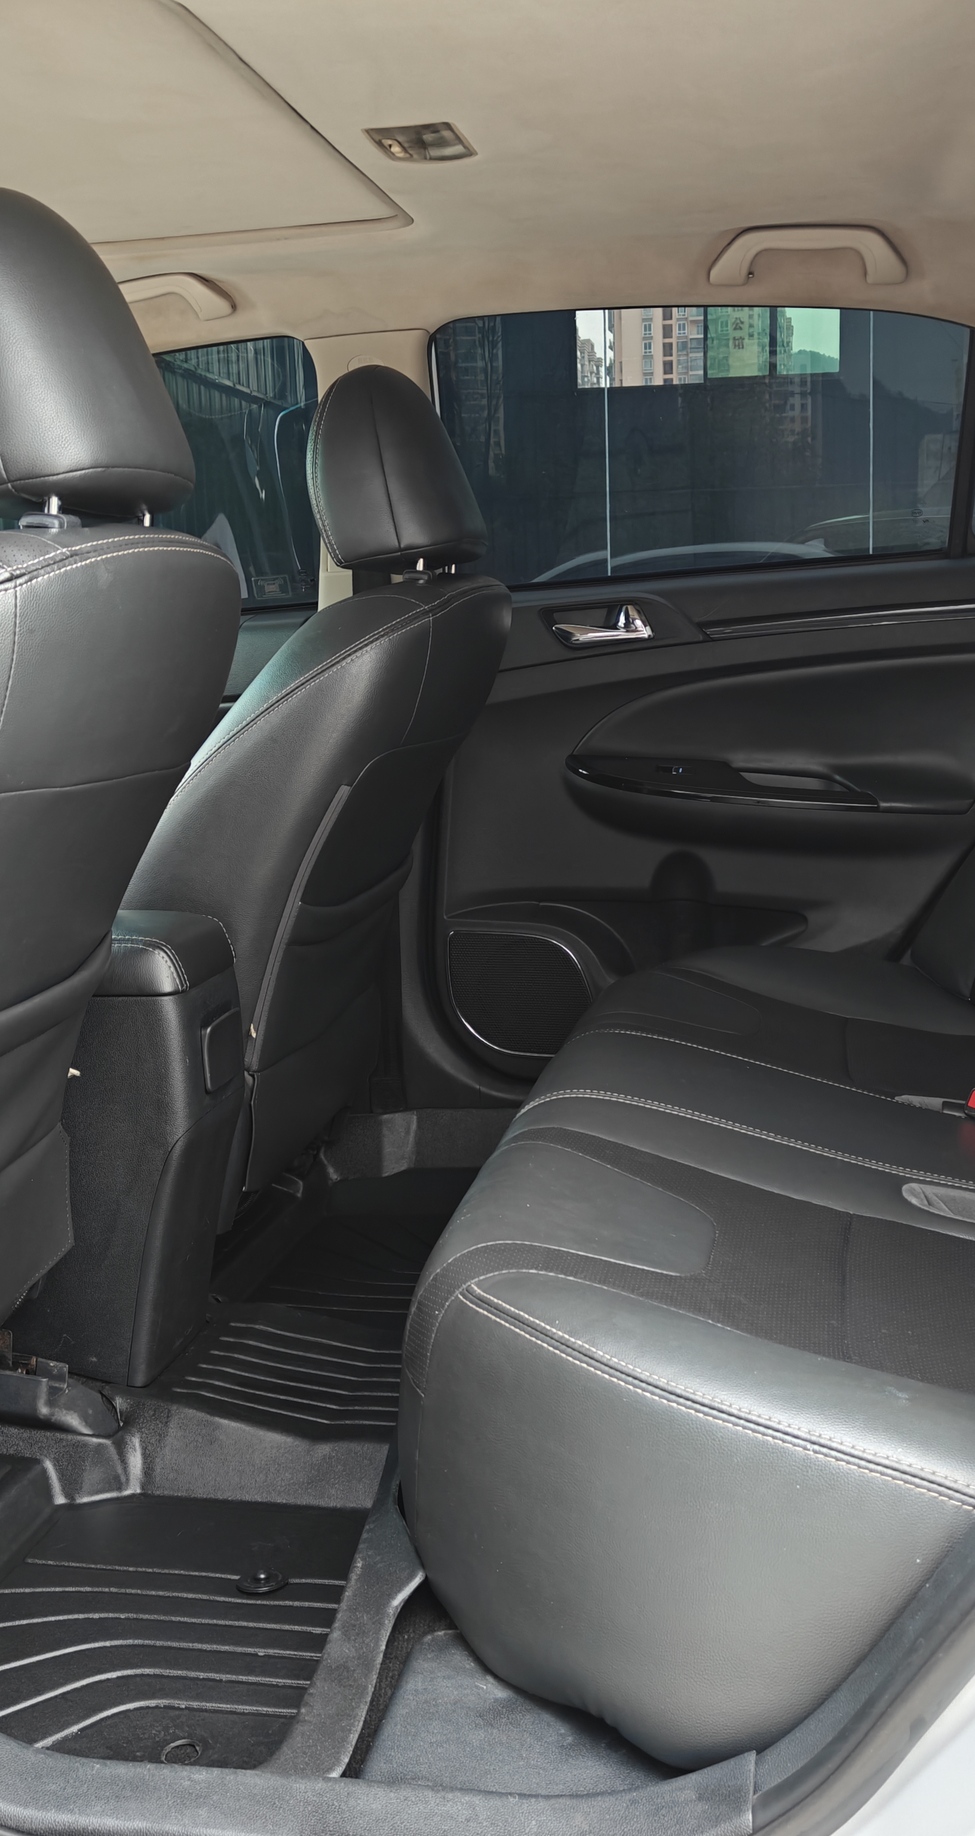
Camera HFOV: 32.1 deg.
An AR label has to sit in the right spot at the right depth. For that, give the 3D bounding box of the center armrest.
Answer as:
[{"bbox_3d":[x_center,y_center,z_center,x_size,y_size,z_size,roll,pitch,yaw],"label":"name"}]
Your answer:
[{"bbox_3d":[-0.407,0.028,1.656,0.300,0.066,0.165,1,11,12],"label":"center armrest"}]

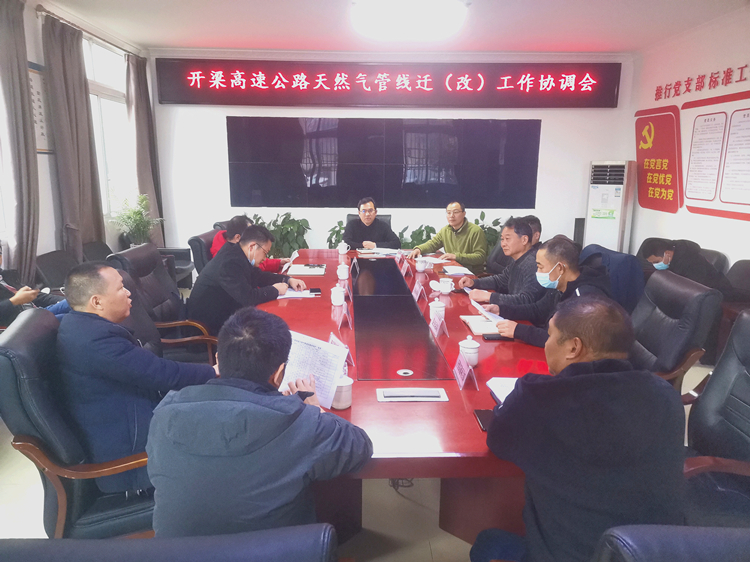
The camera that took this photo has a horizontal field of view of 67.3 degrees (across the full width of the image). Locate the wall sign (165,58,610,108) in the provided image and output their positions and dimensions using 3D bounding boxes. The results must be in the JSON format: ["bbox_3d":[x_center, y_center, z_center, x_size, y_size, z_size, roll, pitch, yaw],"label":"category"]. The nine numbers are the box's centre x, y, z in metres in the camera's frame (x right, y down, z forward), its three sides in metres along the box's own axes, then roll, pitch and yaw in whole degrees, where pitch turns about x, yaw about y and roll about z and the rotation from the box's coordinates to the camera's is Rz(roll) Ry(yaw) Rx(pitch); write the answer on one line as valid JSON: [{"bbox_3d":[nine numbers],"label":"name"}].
[{"bbox_3d":[0.136,-2.529,7.246,5.970,0.580,0.120,0,12,0],"label":"wall sign"}]

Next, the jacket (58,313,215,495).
[{"bbox_3d":[-0.787,0.391,1.879,0.540,0.650,0.520,-4,13,-17],"label":"jacket"}]

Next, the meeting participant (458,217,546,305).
[{"bbox_3d":[0.958,0.181,4.114,0.700,1.260,0.560,-1,12,-7],"label":"meeting participant"}]

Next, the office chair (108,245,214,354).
[{"bbox_3d":[-1.267,0.343,3.681,0.700,1.090,0.640,2,12,9],"label":"office chair"}]

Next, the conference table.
[{"bbox_3d":[0.057,0.486,3.567,1.600,0.760,3.730,0,12,-3],"label":"conference table"}]

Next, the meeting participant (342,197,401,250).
[{"bbox_3d":[-0.070,-0.218,5.922,0.600,1.290,0.720,0,12,-2],"label":"meeting participant"}]

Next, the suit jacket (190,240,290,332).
[{"bbox_3d":[-0.840,0.057,3.536,0.620,0.640,0.540,0,12,-2],"label":"suit jacket"}]

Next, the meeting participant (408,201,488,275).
[{"bbox_3d":[0.759,-0.084,5.329,0.600,1.280,0.720,11,16,41],"label":"meeting participant"}]

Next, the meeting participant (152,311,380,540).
[{"bbox_3d":[-0.284,0.649,1.648,0.580,1.250,0.760,2,12,7],"label":"meeting participant"}]

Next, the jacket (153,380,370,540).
[{"bbox_3d":[-0.283,0.509,1.495,0.580,0.640,0.500,2,12,7],"label":"jacket"}]

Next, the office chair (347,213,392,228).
[{"bbox_3d":[-0.065,-0.148,6.049,0.620,1.100,0.660,0,12,-2],"label":"office chair"}]

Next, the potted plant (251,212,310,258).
[{"bbox_3d":[-1.095,-0.296,6.897,0.680,1.030,0.650,0,12,-2],"label":"potted plant"}]

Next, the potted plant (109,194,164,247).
[{"bbox_3d":[-2.477,-0.557,5.819,0.530,0.700,0.530,0,12,0],"label":"potted plant"}]

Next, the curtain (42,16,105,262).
[{"bbox_3d":[-2.884,-1.061,5.535,0.170,2.650,0.630,0,12,0],"label":"curtain"}]

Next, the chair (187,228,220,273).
[{"bbox_3d":[-1.045,0.190,4.394,0.700,1.100,0.640,1,12,1],"label":"chair"}]

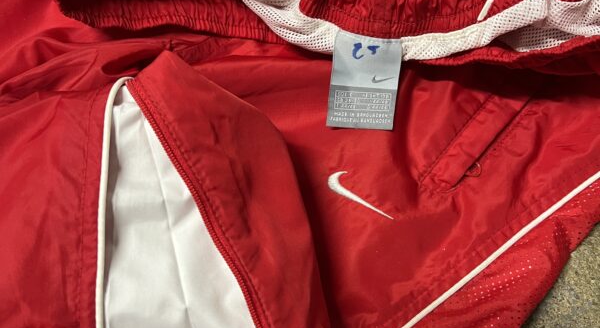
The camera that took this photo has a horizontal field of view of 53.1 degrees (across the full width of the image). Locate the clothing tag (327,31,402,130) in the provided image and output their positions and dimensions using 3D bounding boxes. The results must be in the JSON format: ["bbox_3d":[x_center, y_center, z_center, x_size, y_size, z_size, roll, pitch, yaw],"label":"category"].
[{"bbox_3d":[0.044,-0.057,0.412,0.045,0.008,0.066,6,87,0],"label":"clothing tag"}]

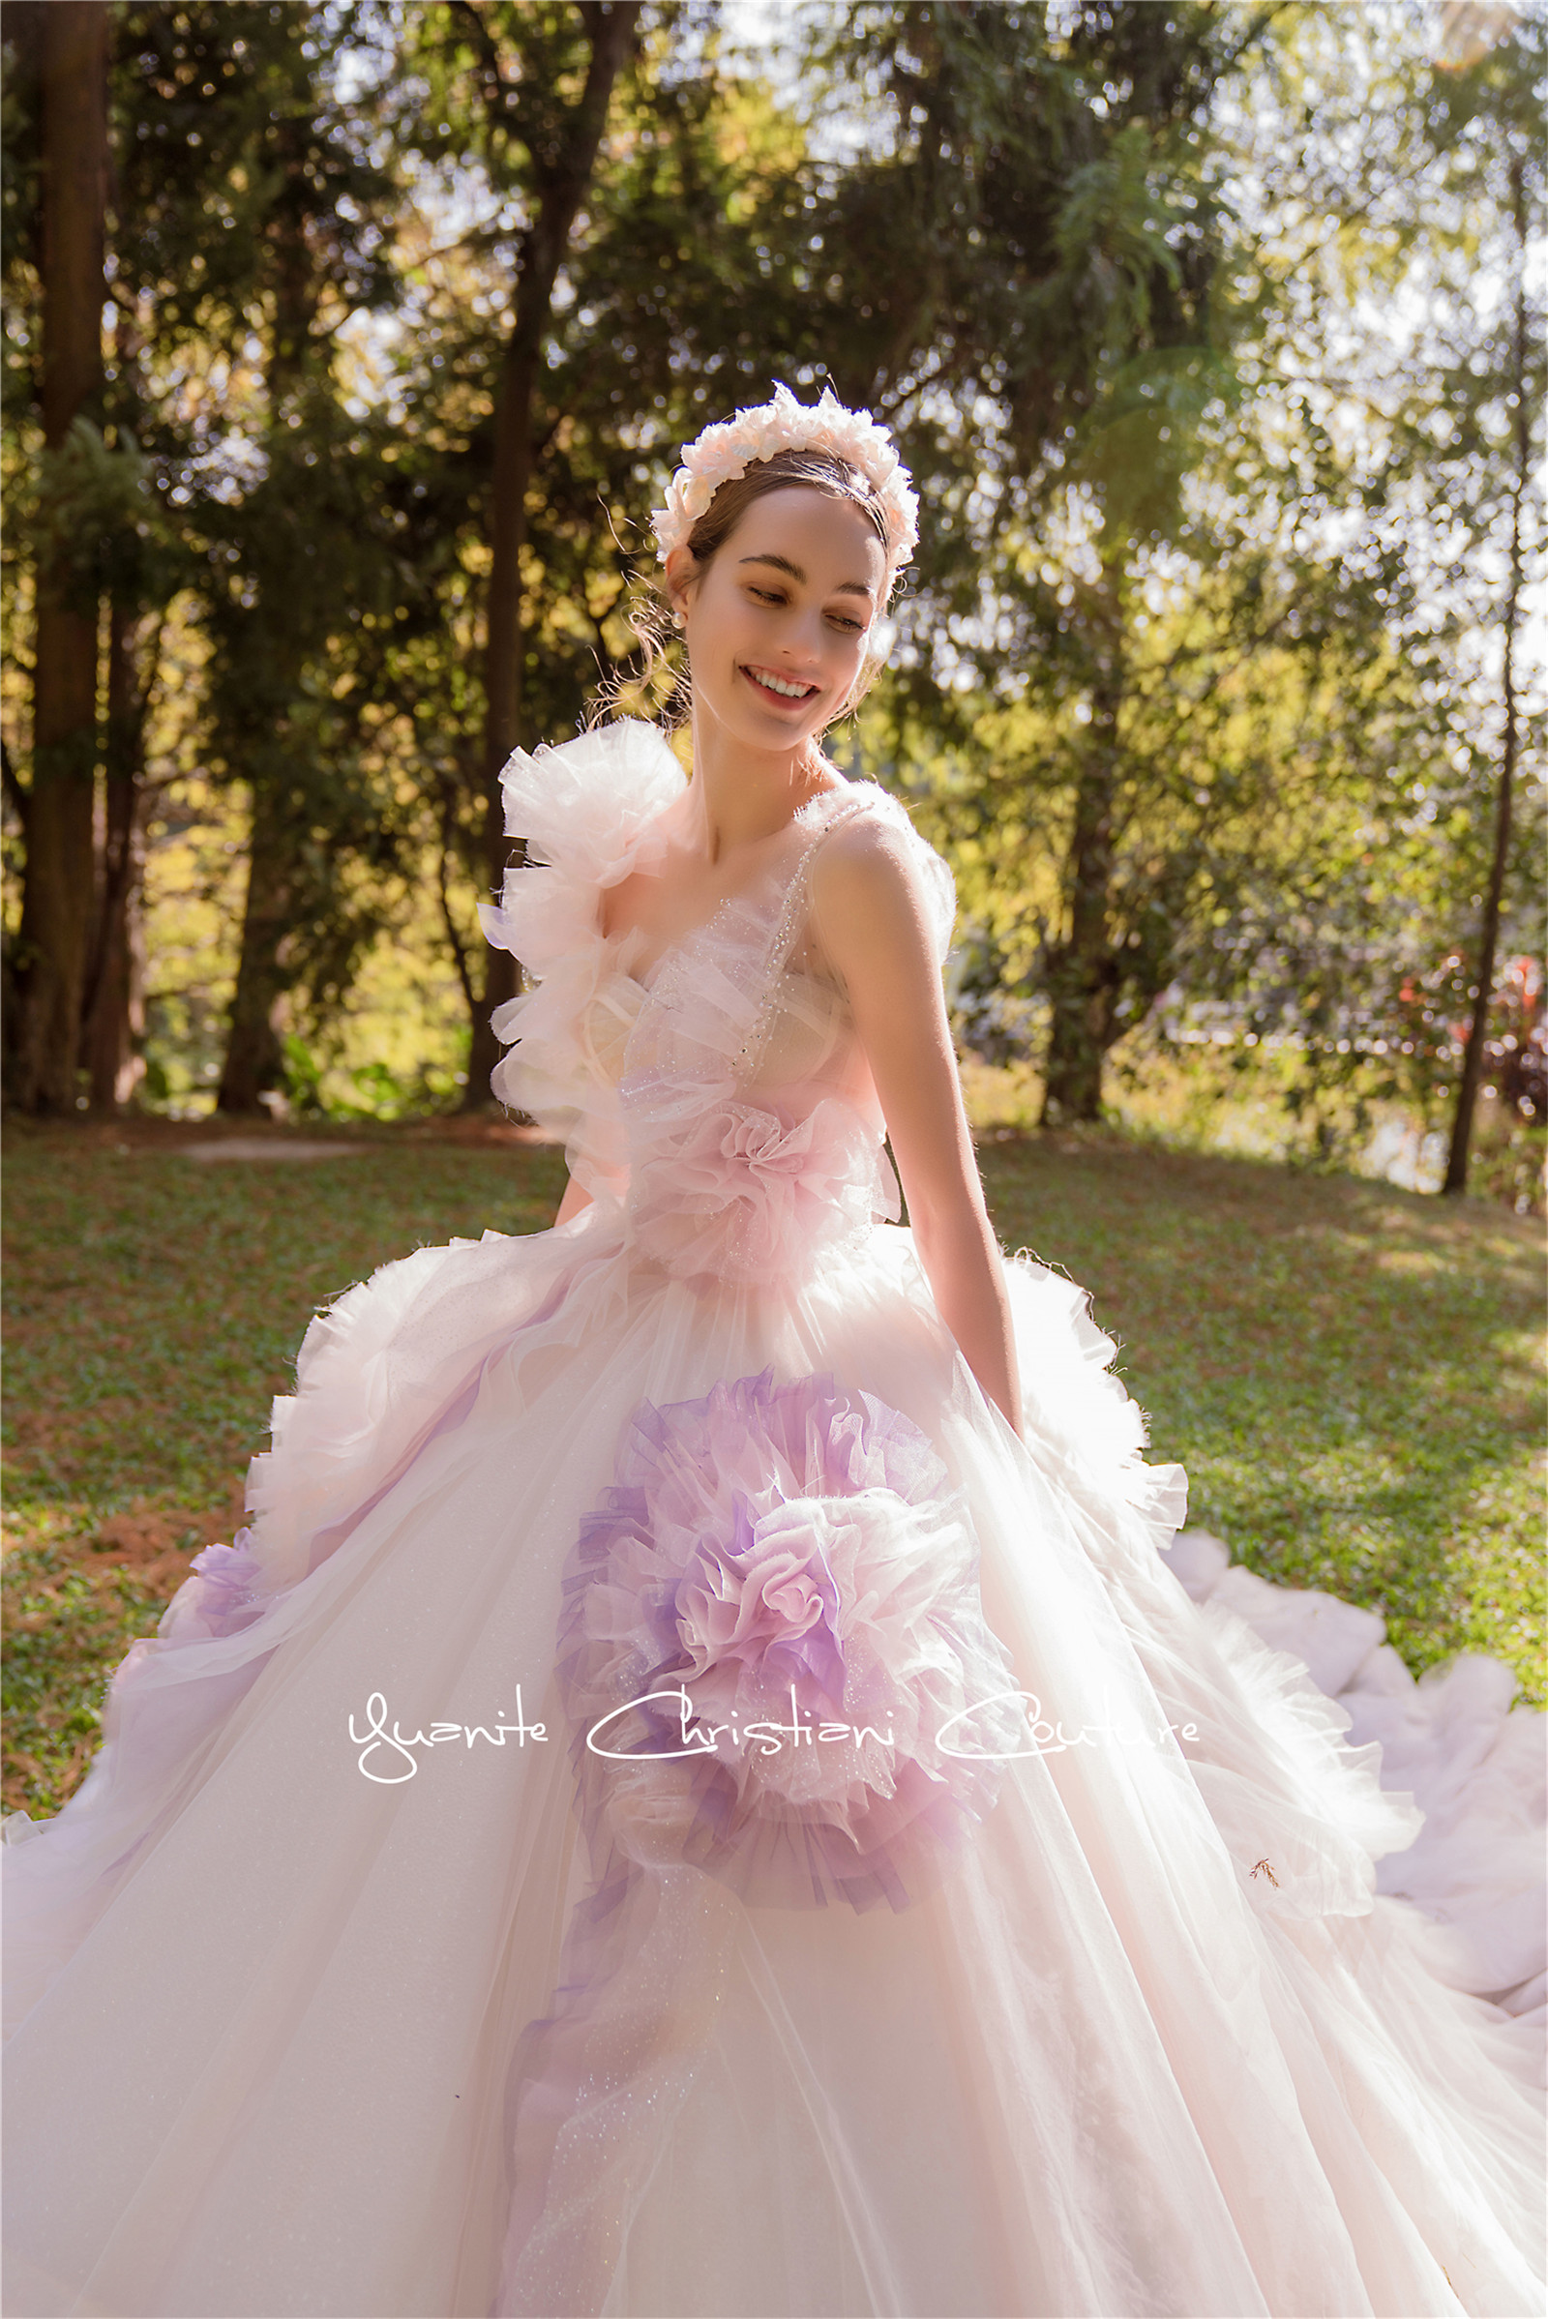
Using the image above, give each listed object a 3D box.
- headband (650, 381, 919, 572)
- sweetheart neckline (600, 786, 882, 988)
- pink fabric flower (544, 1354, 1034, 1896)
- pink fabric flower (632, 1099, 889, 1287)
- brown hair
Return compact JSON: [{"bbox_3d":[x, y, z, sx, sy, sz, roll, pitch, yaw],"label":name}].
[{"bbox_3d":[0.009,-0.513,1.360,0.180,0.120,0.095,10,-3,-23],"label":"headband"},{"bbox_3d":[-0.027,-0.206,1.370,0.190,0.150,0.110,2,-3,22],"label":"sweetheart neckline"},{"bbox_3d":[0.010,0.323,1.210,0.305,0.345,0.160,-1,-27,2],"label":"pink fabric flower"},{"bbox_3d":[-0.012,0.023,1.390,0.195,0.145,0.090,2,2,12],"label":"pink fabric flower"},{"bbox_3d":[-0.012,-0.436,1.380,0.175,0.195,0.180,10,-3,-23],"label":"brown hair"}]

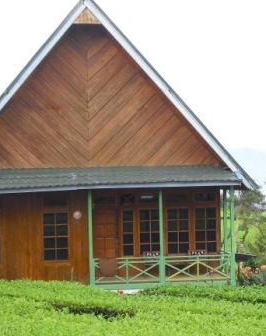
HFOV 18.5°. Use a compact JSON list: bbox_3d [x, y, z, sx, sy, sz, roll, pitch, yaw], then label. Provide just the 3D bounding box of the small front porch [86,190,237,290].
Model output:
[{"bbox_3d":[0.733,1.910,22.985,3.926,2.694,2.150,-1,-2,-3],"label":"small front porch"}]

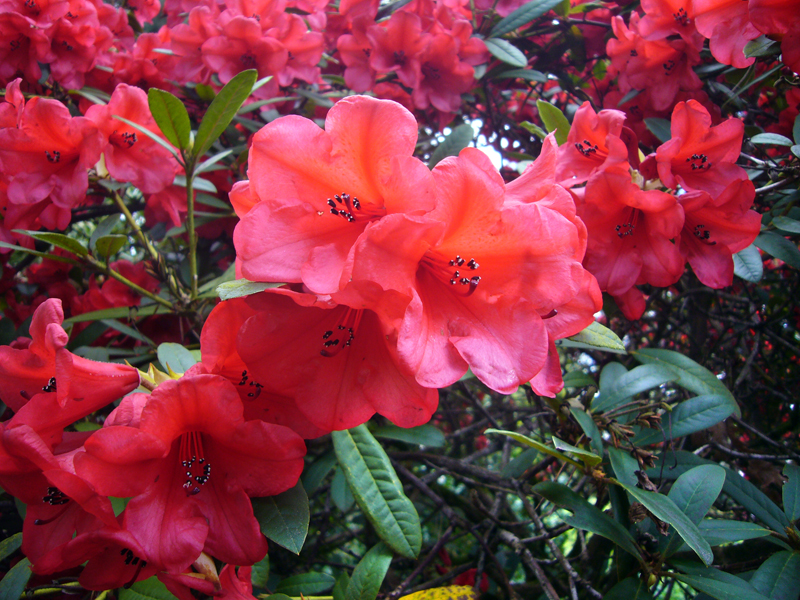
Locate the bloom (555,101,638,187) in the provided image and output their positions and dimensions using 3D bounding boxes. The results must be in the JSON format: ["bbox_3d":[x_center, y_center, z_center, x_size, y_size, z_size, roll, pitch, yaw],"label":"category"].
[{"bbox_3d":[0.156,-0.122,0.510,0.060,0.064,0.050,6,-6,31],"label":"bloom"}]

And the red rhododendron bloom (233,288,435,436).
[{"bbox_3d":[-0.029,0.019,0.330,0.092,0.092,0.066,1,27,6],"label":"red rhododendron bloom"}]

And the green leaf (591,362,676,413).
[{"bbox_3d":[0.225,0.084,0.620,0.090,0.016,0.033,-23,27,12],"label":"green leaf"}]

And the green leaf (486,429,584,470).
[{"bbox_3d":[0.115,0.127,0.550,0.092,0.014,0.028,22,-7,-12],"label":"green leaf"}]

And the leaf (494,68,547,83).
[{"bbox_3d":[0.173,-0.323,0.930,0.078,0.012,0.028,6,19,18],"label":"leaf"}]

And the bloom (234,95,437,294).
[{"bbox_3d":[-0.022,-0.048,0.311,0.096,0.096,0.069,3,1,25],"label":"bloom"}]

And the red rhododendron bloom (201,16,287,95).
[{"bbox_3d":[-0.196,-0.309,0.826,0.098,0.098,0.071,0,15,-5],"label":"red rhododendron bloom"}]

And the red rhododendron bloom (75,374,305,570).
[{"bbox_3d":[-0.100,0.072,0.321,0.103,0.103,0.074,-1,23,-12],"label":"red rhododendron bloom"}]

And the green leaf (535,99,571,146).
[{"bbox_3d":[0.127,-0.145,0.535,0.022,0.043,0.008,-36,14,-21],"label":"green leaf"}]

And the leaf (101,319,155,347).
[{"bbox_3d":[-0.217,0.027,0.520,0.045,0.008,0.020,31,17,-27],"label":"leaf"}]

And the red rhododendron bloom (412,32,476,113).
[{"bbox_3d":[0.058,-0.306,0.872,0.093,0.093,0.067,0,21,0],"label":"red rhododendron bloom"}]

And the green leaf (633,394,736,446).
[{"bbox_3d":[0.186,0.081,0.425,0.077,0.010,0.028,-19,46,-7],"label":"green leaf"}]

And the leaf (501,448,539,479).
[{"bbox_3d":[0.099,0.132,0.525,0.038,0.008,0.022,-38,56,-15],"label":"leaf"}]

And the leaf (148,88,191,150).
[{"bbox_3d":[-0.155,-0.121,0.438,0.025,0.043,0.008,-28,22,-18],"label":"leaf"}]

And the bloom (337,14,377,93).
[{"bbox_3d":[-0.044,-0.263,0.690,0.052,0.075,0.045,4,4,20],"label":"bloom"}]

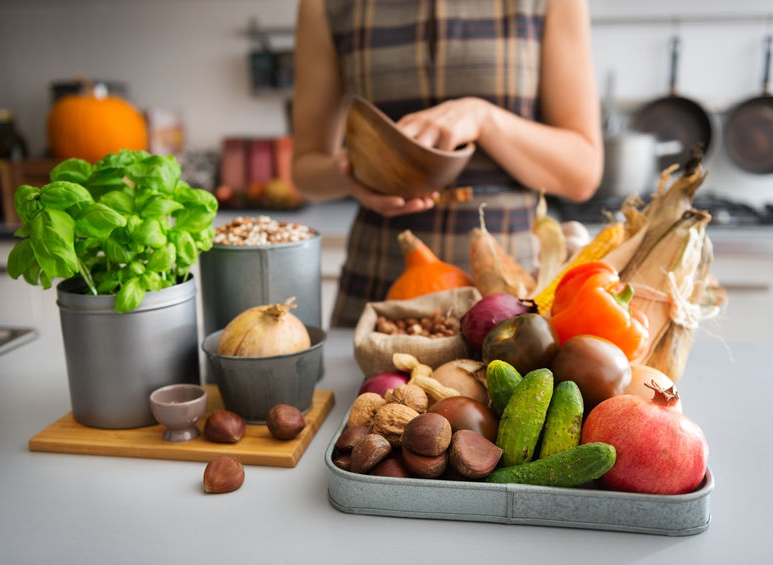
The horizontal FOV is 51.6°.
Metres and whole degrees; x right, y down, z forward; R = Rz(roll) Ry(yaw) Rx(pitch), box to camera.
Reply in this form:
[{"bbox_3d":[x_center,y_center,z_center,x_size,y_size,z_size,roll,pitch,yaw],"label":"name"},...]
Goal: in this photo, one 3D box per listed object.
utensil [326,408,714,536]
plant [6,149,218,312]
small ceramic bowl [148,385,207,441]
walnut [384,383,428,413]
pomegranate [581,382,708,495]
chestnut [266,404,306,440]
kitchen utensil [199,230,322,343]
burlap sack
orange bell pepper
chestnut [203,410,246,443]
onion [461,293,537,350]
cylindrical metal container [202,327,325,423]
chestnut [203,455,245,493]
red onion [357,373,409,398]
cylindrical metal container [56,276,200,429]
[{"bbox_3d":[0.109,0.136,0.690,0.291,0.032,0.235,1,13,10],"label":"utensil"},{"bbox_3d":[-0.266,-0.051,0.775,0.205,0.160,0.180,0,10,6],"label":"plant"},{"bbox_3d":[-0.186,0.121,0.725,0.050,0.037,0.050,-1,13,0],"label":"small ceramic bowl"},{"bbox_3d":[0.019,0.102,0.705,0.037,0.034,0.036,-1,13,0],"label":"walnut"},{"bbox_3d":[0.192,0.119,0.595,0.092,0.088,0.092,0,10,6],"label":"pomegranate"},{"bbox_3d":[-0.089,0.125,0.713,0.035,0.030,0.032,-1,13,0],"label":"chestnut"},{"bbox_3d":[-0.140,0.025,0.922,0.137,0.156,0.137,-1,13,0],"label":"kitchen utensil"},{"bbox_3d":[0.038,0.053,0.960,0.140,0.080,0.125,1,13,8],"label":"burlap sack"},{"bbox_3d":[0.226,0.030,0.850,0.092,0.095,0.095,-27,0,27],"label":"orange bell pepper"},{"bbox_3d":[-0.143,0.129,0.709,0.036,0.027,0.032,-1,13,0],"label":"chestnut"},{"bbox_3d":[0.118,0.046,0.849,0.079,0.069,0.069,-15,8,2],"label":"onion"},{"bbox_3d":[-0.117,0.089,0.787,0.120,0.069,0.120,-1,13,0],"label":"cylindrical metal container"},{"bbox_3d":[-0.127,0.151,0.629,0.033,0.029,0.029,0,10,6],"label":"chestnut"},{"bbox_3d":[0.004,0.113,0.723,0.065,0.063,0.065,-1,13,0],"label":"red onion"},{"bbox_3d":[-0.248,0.065,0.791,0.131,0.123,0.131,-1,10,0],"label":"cylindrical metal container"}]

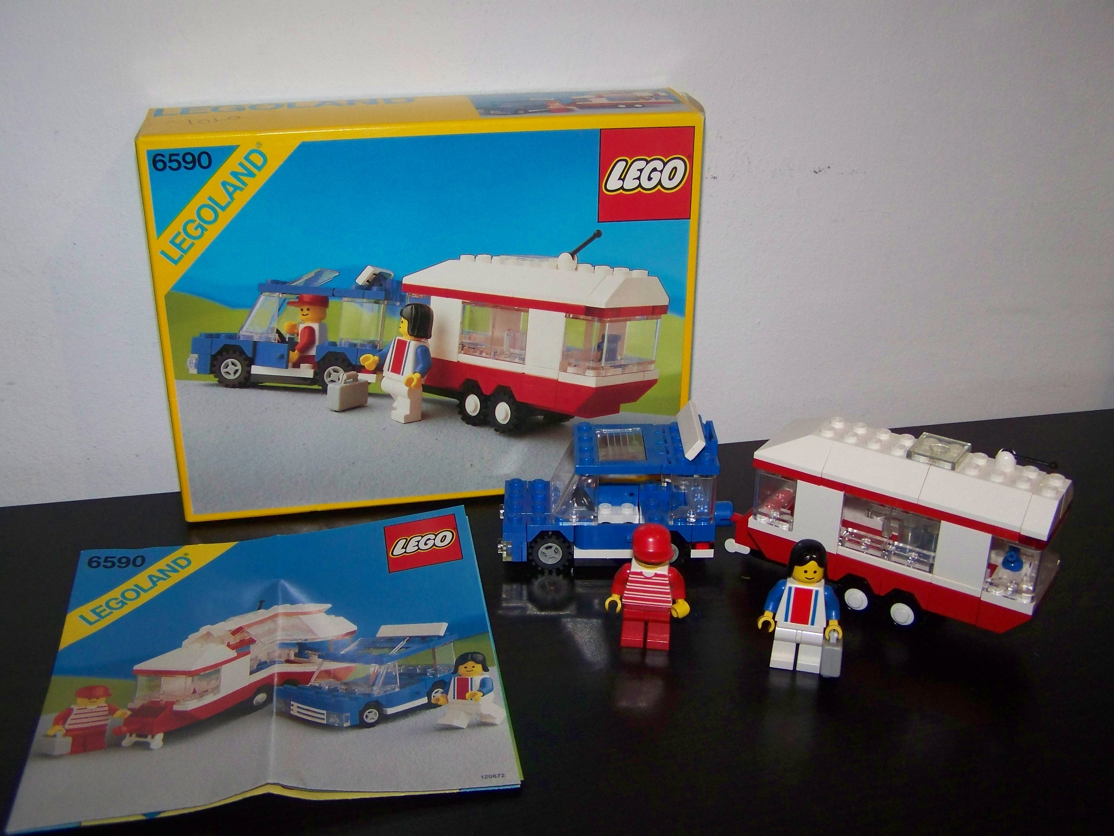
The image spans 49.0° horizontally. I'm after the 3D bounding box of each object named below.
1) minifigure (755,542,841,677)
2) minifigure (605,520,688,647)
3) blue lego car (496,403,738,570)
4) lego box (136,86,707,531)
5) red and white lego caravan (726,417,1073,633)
[{"bbox_3d":[0.074,0.057,0.366,0.026,0.042,0.016,6,26,12],"label":"minifigure"},{"bbox_3d":[0.028,0.052,0.377,0.027,0.042,0.015,4,25,8],"label":"minifigure"},{"bbox_3d":[0.021,0.025,0.428,0.082,0.050,0.034,0,25,0],"label":"blue lego car"},{"bbox_3d":[-0.049,-0.044,0.463,0.194,0.144,0.048,-5,25,-10],"label":"lego box"},{"bbox_3d":[0.106,0.031,0.397,0.111,0.064,0.034,16,29,30],"label":"red and white lego caravan"}]

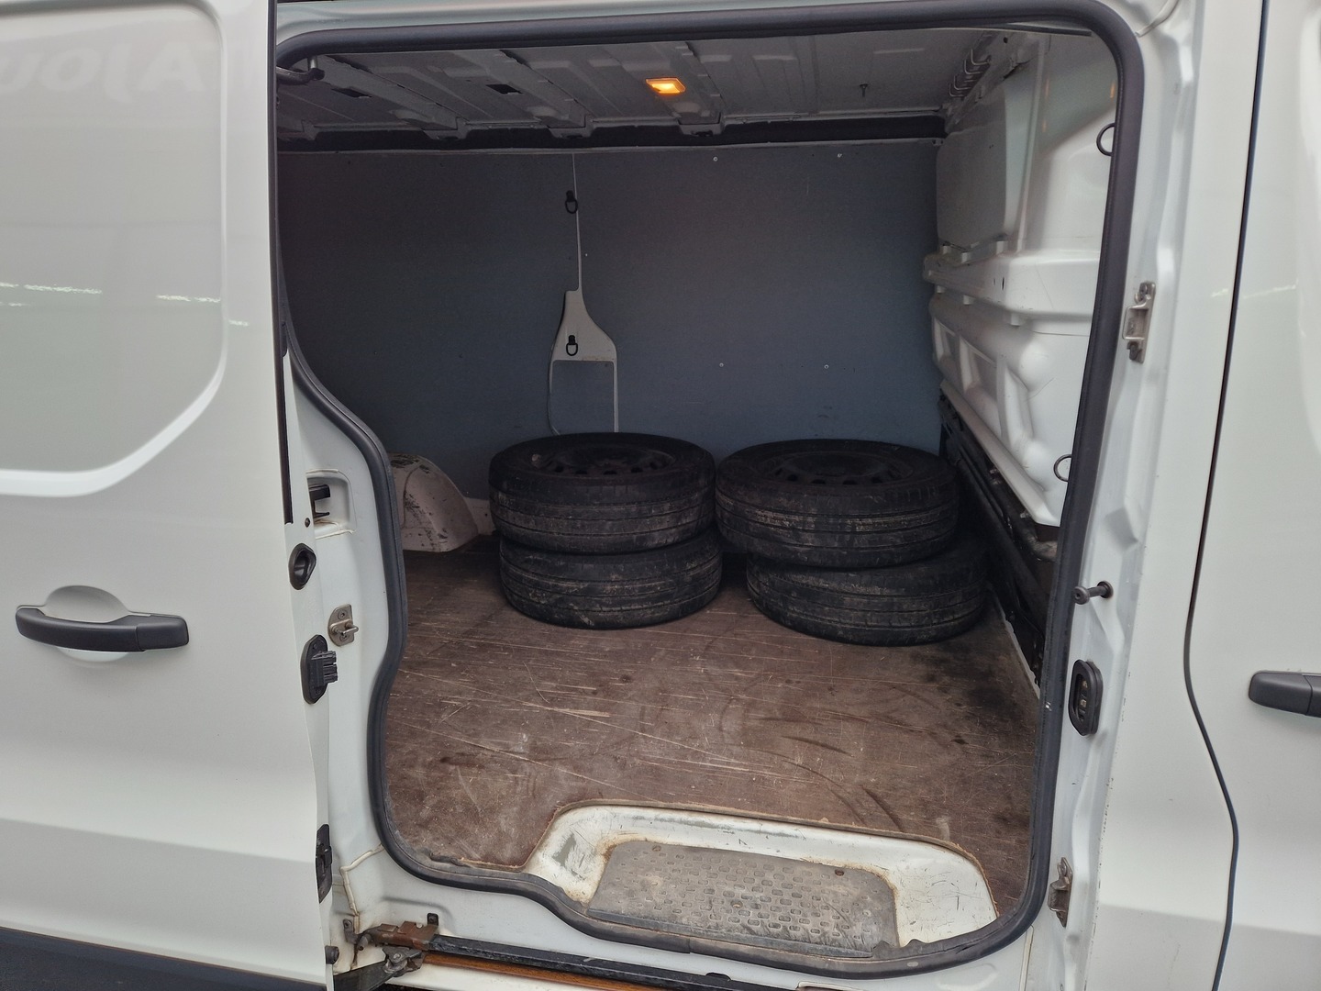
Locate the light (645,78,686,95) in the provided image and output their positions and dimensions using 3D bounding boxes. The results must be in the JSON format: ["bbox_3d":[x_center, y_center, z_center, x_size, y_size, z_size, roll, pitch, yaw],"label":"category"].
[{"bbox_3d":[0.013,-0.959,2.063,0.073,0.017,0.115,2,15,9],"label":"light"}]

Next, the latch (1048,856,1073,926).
[{"bbox_3d":[0.536,0.538,1.191,0.023,0.087,0.035,1,15,2],"label":"latch"}]

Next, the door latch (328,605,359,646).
[{"bbox_3d":[-0.455,0.191,1.272,0.027,0.058,0.040,10,18,34],"label":"door latch"}]

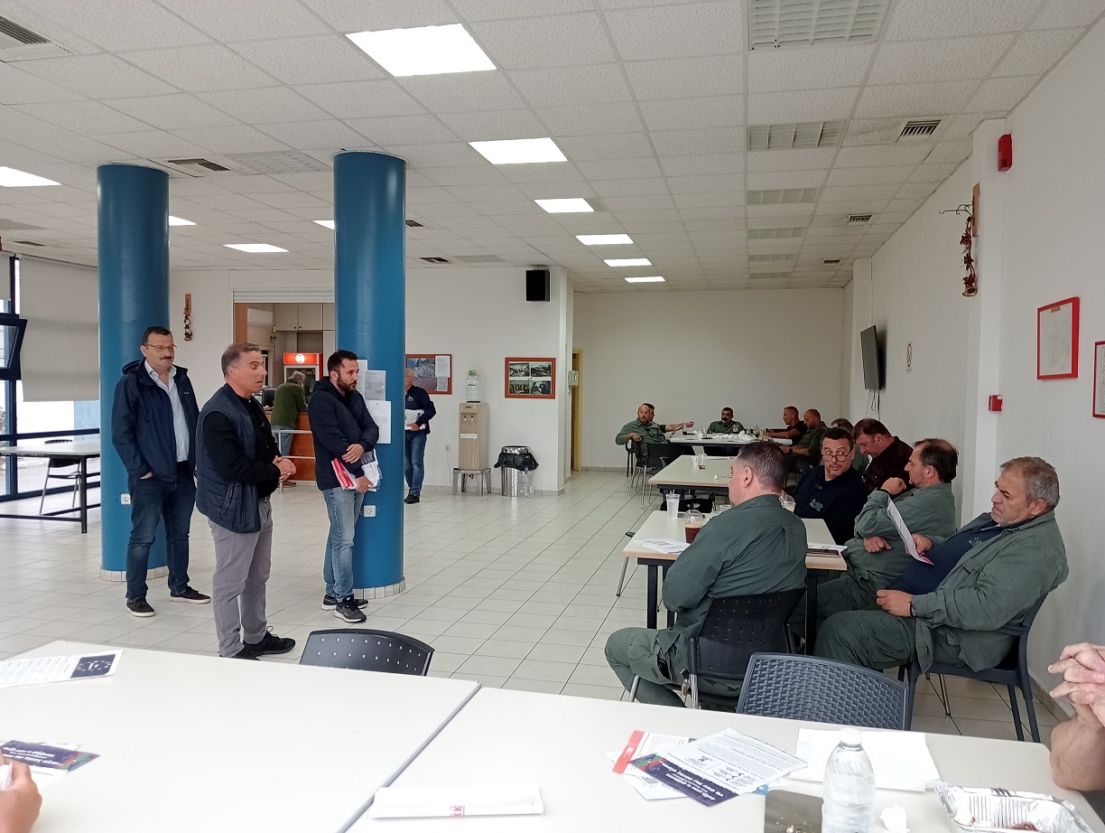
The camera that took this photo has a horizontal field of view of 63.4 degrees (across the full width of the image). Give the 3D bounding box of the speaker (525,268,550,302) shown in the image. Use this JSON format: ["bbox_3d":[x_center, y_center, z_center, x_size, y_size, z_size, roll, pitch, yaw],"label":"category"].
[{"bbox_3d":[-0.187,-1.696,11.696,0.260,0.390,0.240,1,2,12],"label":"speaker"}]

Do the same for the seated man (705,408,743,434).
[{"bbox_3d":[2.530,0.460,13.100,0.560,1.220,0.750,1,2,12],"label":"seated man"}]

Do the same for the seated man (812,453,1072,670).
[{"bbox_3d":[1.420,0.760,3.470,0.960,1.200,0.620,1,2,10],"label":"seated man"}]

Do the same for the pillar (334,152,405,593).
[{"bbox_3d":[-1.283,-0.284,6.316,0.500,3.046,0.500,1,2,12],"label":"pillar"}]

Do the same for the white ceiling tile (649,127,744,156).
[{"bbox_3d":[0.952,-1.786,5.798,0.600,0.020,0.600,1,2,12],"label":"white ceiling tile"}]

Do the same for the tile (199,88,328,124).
[{"bbox_3d":[-1.661,-1.810,5.211,0.600,0.025,0.600,1,2,12],"label":"tile"}]

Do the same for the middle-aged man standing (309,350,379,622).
[{"bbox_3d":[-1.327,0.414,5.712,0.380,1.690,0.480,1,2,30],"label":"middle-aged man standing"}]

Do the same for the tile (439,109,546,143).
[{"bbox_3d":[-0.347,-1.810,5.549,0.600,0.025,0.600,1,2,12],"label":"tile"}]

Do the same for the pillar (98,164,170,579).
[{"bbox_3d":[-3.151,-0.303,6.762,0.500,3.020,0.500,1,2,12],"label":"pillar"}]

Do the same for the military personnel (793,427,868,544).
[{"bbox_3d":[1.308,0.689,4.598,0.750,1.250,0.580,0,2,-22],"label":"military personnel"}]

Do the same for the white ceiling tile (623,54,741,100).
[{"bbox_3d":[0.692,-1.744,4.610,0.595,0.022,0.595,1,2,12],"label":"white ceiling tile"}]

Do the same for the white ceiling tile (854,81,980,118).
[{"bbox_3d":[1.994,-1.754,4.953,0.600,0.020,0.600,1,2,12],"label":"white ceiling tile"}]

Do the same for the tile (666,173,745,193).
[{"bbox_3d":[1.232,-1.844,7.083,0.600,0.025,0.600,1,2,12],"label":"tile"}]

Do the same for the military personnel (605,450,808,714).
[{"bbox_3d":[0.560,0.722,3.220,0.570,1.280,0.700,-1,3,-37],"label":"military personnel"}]

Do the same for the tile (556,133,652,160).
[{"bbox_3d":[0.366,-1.794,5.927,0.600,0.020,0.600,1,2,12],"label":"tile"}]

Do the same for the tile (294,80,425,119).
[{"bbox_3d":[-1.064,-1.779,5.014,0.600,0.020,0.600,1,2,12],"label":"tile"}]

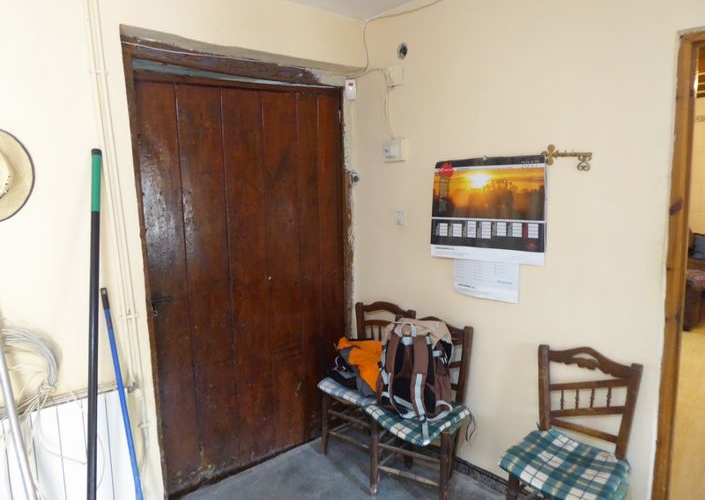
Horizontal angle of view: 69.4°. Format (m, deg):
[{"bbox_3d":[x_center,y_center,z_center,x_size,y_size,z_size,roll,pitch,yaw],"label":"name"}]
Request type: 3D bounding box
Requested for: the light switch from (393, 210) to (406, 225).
[{"bbox_3d":[0.274,-0.190,2.996,0.020,0.080,0.080,-8,10,-41],"label":"light switch"}]

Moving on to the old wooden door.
[{"bbox_3d":[-0.528,0.156,2.926,1.236,2.187,0.060,-8,10,-41],"label":"old wooden door"}]

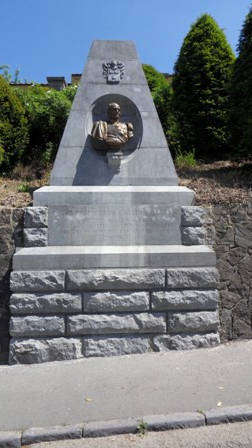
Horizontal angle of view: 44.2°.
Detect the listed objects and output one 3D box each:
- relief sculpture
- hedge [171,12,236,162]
[{"bbox_3d":[-0.220,-1.320,4.700,0.630,1.020,0.370,0,-1,-5],"label":"relief sculpture"},{"bbox_3d":[1.850,-3.230,7.300,1.500,3.400,1.500,0,-1,-4],"label":"hedge"}]

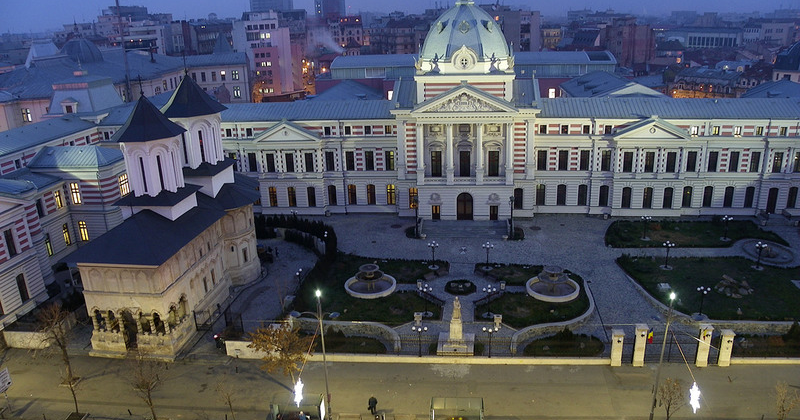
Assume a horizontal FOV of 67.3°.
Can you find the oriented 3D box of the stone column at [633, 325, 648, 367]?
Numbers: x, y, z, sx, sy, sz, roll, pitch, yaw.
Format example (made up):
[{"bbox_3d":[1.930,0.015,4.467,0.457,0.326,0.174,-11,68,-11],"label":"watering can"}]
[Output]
[{"bbox_3d":[20.912,11.723,52.382,1.010,3.798,1.010,0,19,5],"label":"stone column"}]

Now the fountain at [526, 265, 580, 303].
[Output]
[{"bbox_3d":[17.315,7.784,67.431,6.000,2.700,6.000,0,19,5],"label":"fountain"}]

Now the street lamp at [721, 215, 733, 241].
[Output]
[{"bbox_3d":[45.078,2.497,82.769,1.400,3.200,1.400,0,18,6],"label":"street lamp"}]

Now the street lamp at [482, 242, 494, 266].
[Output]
[{"bbox_3d":[10.852,5.680,73.621,1.400,3.250,1.400,0,19,5],"label":"street lamp"}]

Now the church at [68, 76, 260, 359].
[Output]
[{"bbox_3d":[-24.029,-2.307,65.653,14.342,24.442,29.290,0,19,5],"label":"church"}]

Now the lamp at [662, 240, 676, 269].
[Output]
[{"bbox_3d":[33.119,5.641,74.357,1.400,3.200,1.400,0,18,6],"label":"lamp"}]

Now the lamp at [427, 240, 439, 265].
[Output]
[{"bbox_3d":[4.316,5.868,76.720,1.400,3.200,1.400,0,18,6],"label":"lamp"}]

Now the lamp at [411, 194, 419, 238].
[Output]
[{"bbox_3d":[2.351,1.000,86.818,0.750,6.350,0.750,0,18,6],"label":"lamp"}]

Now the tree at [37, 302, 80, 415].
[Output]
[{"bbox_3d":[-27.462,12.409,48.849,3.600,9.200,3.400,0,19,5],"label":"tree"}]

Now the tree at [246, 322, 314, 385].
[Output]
[{"bbox_3d":[-9.988,12.951,51.241,5.700,6.400,5.300,0,18,6],"label":"tree"}]

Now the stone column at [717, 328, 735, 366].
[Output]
[{"bbox_3d":[28.989,12.347,53.593,1.100,3.190,1.100,0,19,5],"label":"stone column"}]

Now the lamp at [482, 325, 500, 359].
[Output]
[{"bbox_3d":[8.207,12.129,54.837,1.380,3.150,0.650,0,18,6],"label":"lamp"}]

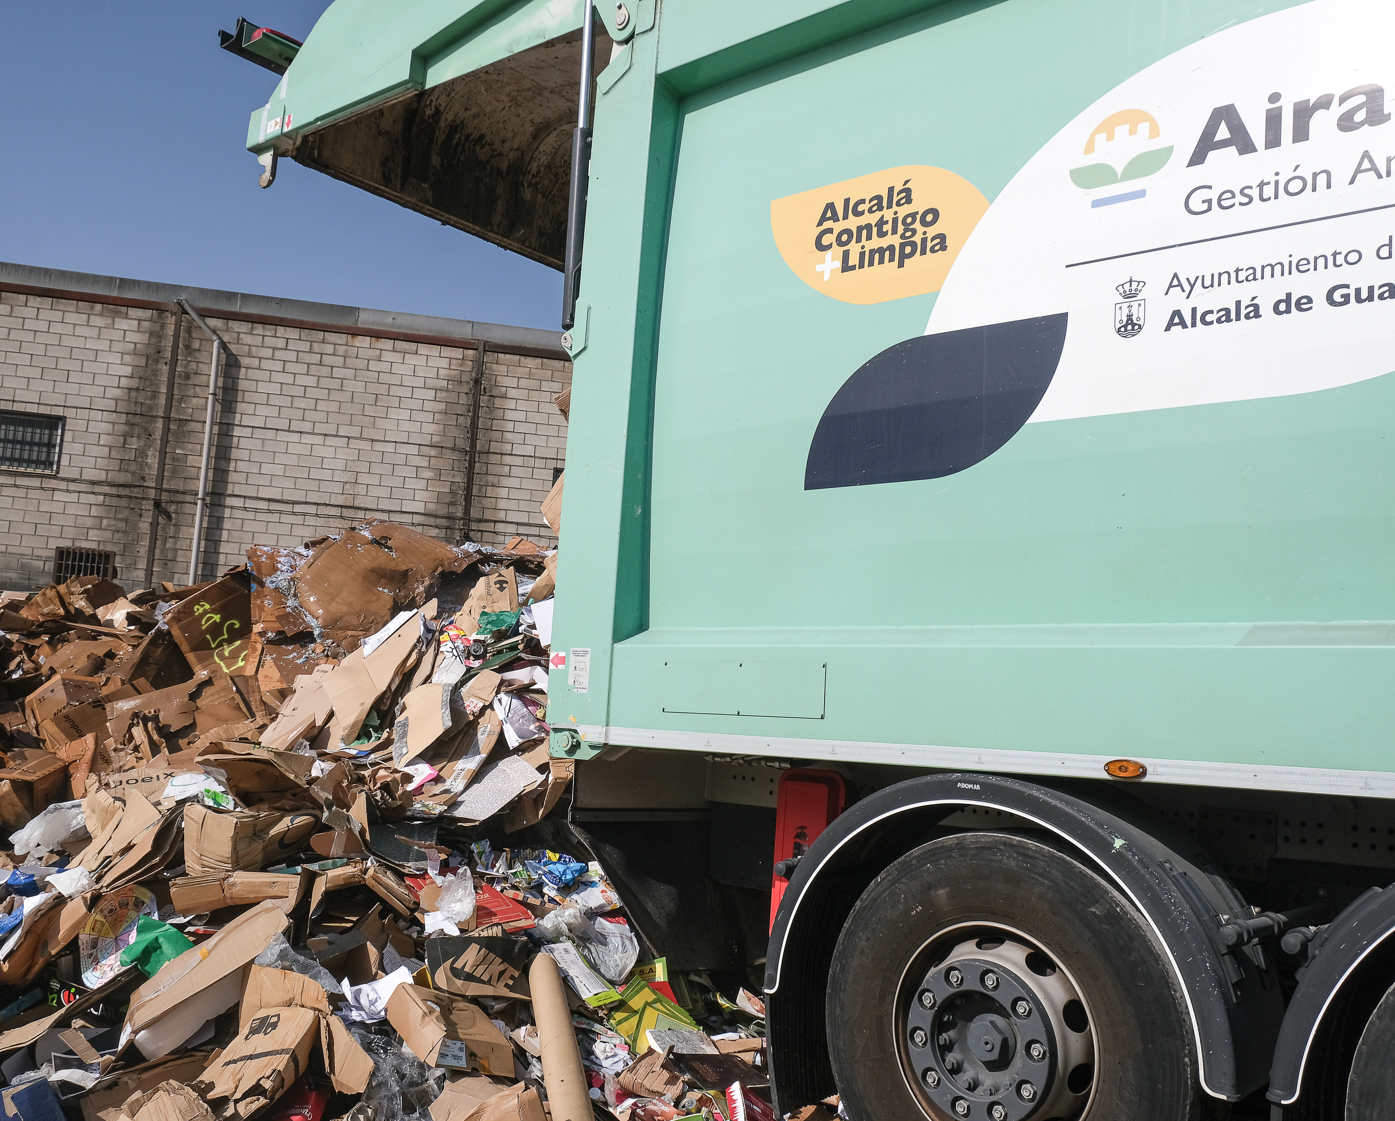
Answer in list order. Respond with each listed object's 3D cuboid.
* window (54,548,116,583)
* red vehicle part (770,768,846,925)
[{"bbox_3d":[-10.151,0.179,20.843,0.930,0.710,0.100,6,-6,-10],"label":"window"},{"bbox_3d":[0.418,1.059,4.357,0.272,0.665,0.190,-3,-9,38],"label":"red vehicle part"}]

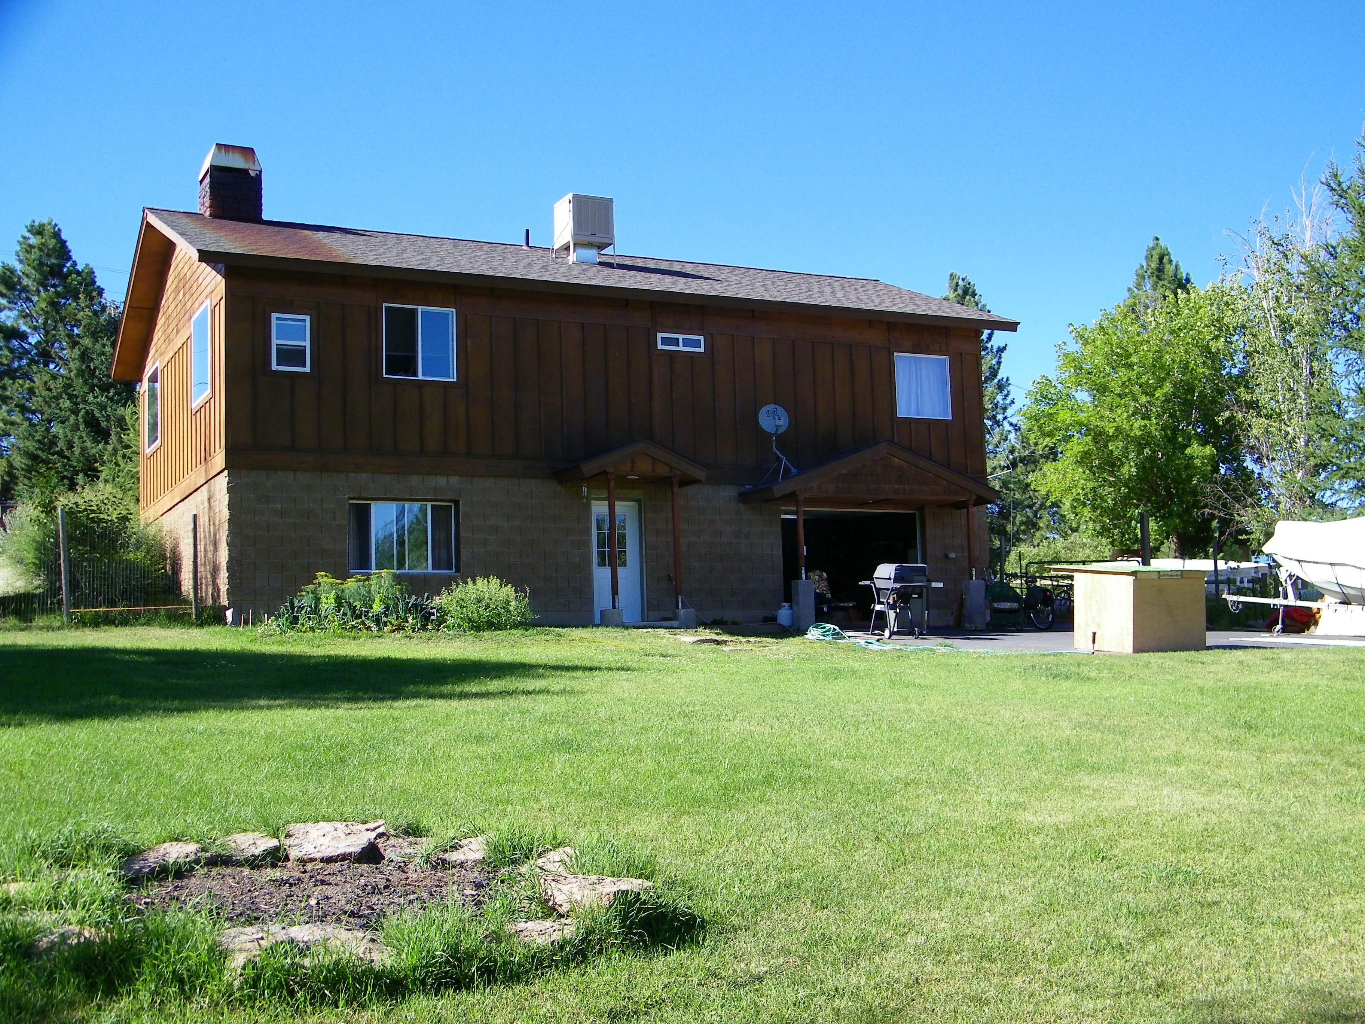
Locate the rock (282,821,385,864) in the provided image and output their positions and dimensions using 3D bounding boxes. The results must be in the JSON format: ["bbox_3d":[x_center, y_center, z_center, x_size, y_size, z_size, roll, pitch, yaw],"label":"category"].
[{"bbox_3d":[-1.600,1.516,7.247,0.470,0.140,0.400,1,-3,-12],"label":"rock"}]

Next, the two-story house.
[{"bbox_3d":[-2.628,-2.136,31.024,15.063,9.200,11.500,1,-6,-26],"label":"two-story house"}]

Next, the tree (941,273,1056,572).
[{"bbox_3d":[10.241,-2.741,51.000,3.800,9.900,3.800,-3,-6,11],"label":"tree"}]

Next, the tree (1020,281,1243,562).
[{"bbox_3d":[12.915,-2.267,45.000,6.400,8.800,6.200,-3,-6,16],"label":"tree"}]

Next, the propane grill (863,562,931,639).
[{"bbox_3d":[3.414,1.397,24.750,1.000,1.140,0.600,2,-6,-29],"label":"propane grill"}]

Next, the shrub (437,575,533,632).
[{"bbox_3d":[-3.079,1.436,24.550,1.450,0.850,1.300,-1,-6,-7],"label":"shrub"}]

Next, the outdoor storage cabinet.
[{"bbox_3d":[6.923,1.504,24.446,1.720,1.240,1.550,2,-1,-36],"label":"outdoor storage cabinet"}]

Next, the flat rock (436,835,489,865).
[{"bbox_3d":[-1.002,1.540,7.197,0.290,0.100,0.240,0,-3,-8],"label":"flat rock"}]

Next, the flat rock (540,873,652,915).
[{"bbox_3d":[-0.350,1.538,6.352,0.460,0.130,0.300,0,-3,-3],"label":"flat rock"}]

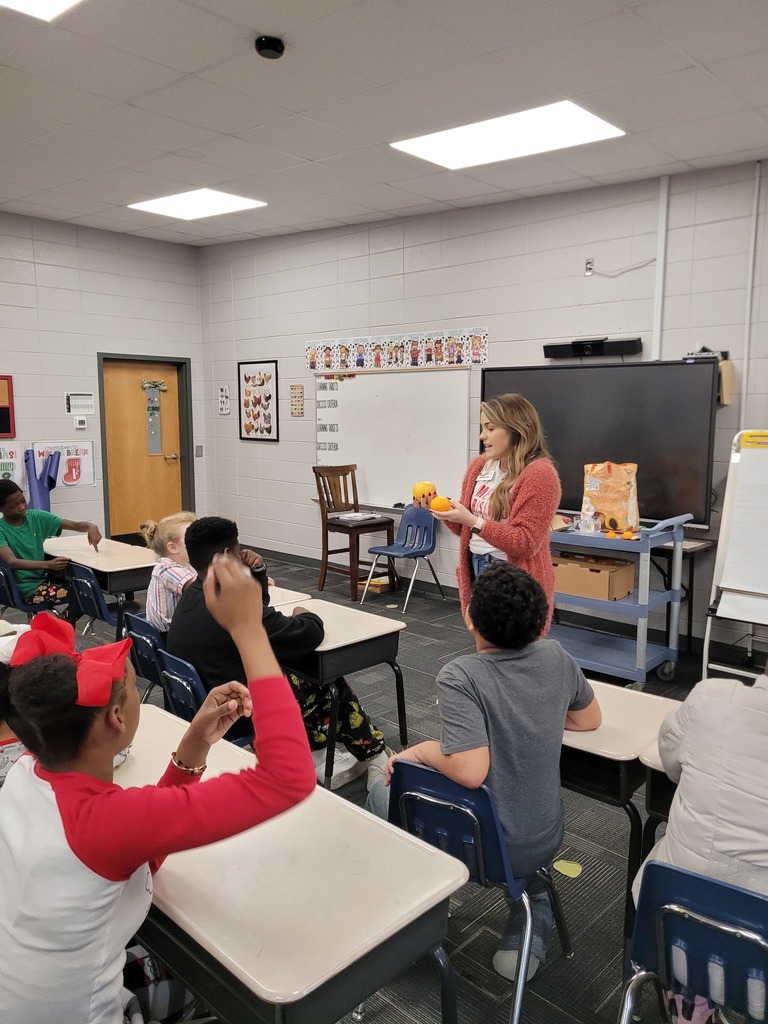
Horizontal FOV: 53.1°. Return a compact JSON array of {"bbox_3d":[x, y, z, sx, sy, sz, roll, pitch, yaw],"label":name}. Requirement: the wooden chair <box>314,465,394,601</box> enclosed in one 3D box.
[{"bbox_3d":[-0.233,0.147,6.505,0.500,1.050,0.540,-6,10,-42],"label":"wooden chair"}]

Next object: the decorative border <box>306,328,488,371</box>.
[{"bbox_3d":[0.026,-1.361,6.512,2.110,0.270,0.010,7,10,43],"label":"decorative border"}]

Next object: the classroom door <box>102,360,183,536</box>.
[{"bbox_3d":[-2.543,-0.577,8.198,0.050,2.030,0.920,7,10,43],"label":"classroom door"}]

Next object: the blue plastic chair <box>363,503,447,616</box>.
[{"bbox_3d":[0.168,0.347,6.096,0.460,0.755,0.550,7,10,43],"label":"blue plastic chair"}]

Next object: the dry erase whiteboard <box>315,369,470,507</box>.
[{"bbox_3d":[-0.014,-0.606,6.613,1.840,1.210,0.050,7,10,43],"label":"dry erase whiteboard"}]

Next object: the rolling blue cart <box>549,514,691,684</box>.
[{"bbox_3d":[1.159,0.463,4.461,1.020,0.960,0.540,7,9,40],"label":"rolling blue cart"}]

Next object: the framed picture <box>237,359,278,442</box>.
[{"bbox_3d":[-1.286,-1.122,7.806,0.645,0.800,0.025,7,10,43],"label":"framed picture"}]

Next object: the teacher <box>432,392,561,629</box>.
[{"bbox_3d":[0.440,0.330,2.997,0.480,1.580,0.480,-4,9,-34],"label":"teacher"}]

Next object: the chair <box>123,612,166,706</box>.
[{"bbox_3d":[-0.805,0.747,3.175,0.440,0.690,0.520,7,10,43],"label":"chair"}]

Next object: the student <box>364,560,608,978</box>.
[{"bbox_3d":[0.270,0.687,2.001,0.580,1.120,0.620,-1,7,-12],"label":"student"}]

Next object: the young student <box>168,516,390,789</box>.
[{"bbox_3d":[-0.390,0.562,2.852,0.880,1.140,0.530,-5,9,-38],"label":"young student"}]

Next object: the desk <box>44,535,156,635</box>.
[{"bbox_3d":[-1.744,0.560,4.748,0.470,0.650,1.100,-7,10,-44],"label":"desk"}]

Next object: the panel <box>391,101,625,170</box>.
[{"bbox_3d":[0.652,-2.070,4.232,1.200,0.050,0.600,12,13,43],"label":"panel"}]

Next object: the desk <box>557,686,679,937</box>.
[{"bbox_3d":[0.541,0.886,2.332,0.610,0.645,0.465,7,10,41],"label":"desk"}]

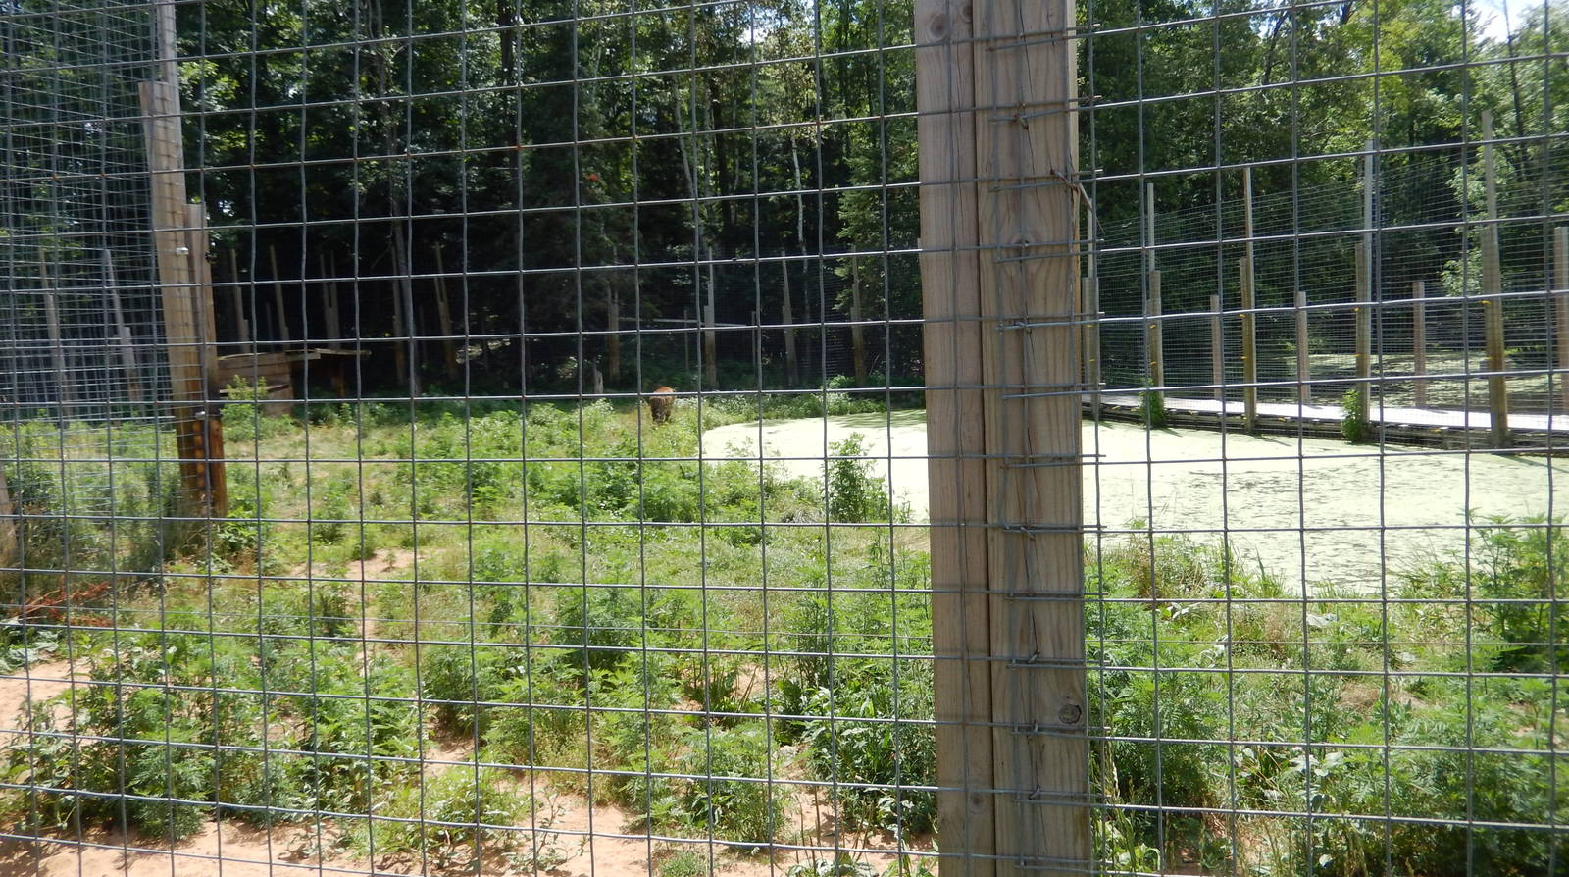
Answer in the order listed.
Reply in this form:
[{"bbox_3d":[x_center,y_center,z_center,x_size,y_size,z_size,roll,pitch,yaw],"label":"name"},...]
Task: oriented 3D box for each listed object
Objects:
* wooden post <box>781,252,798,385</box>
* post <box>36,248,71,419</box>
[{"bbox_3d":[0.161,-3.894,37.300,0.260,4.400,0.220,-4,5,0],"label":"wooden post"},{"bbox_3d":[-18.375,-2.636,28.500,0.260,4.350,0.220,-6,5,0],"label":"post"}]

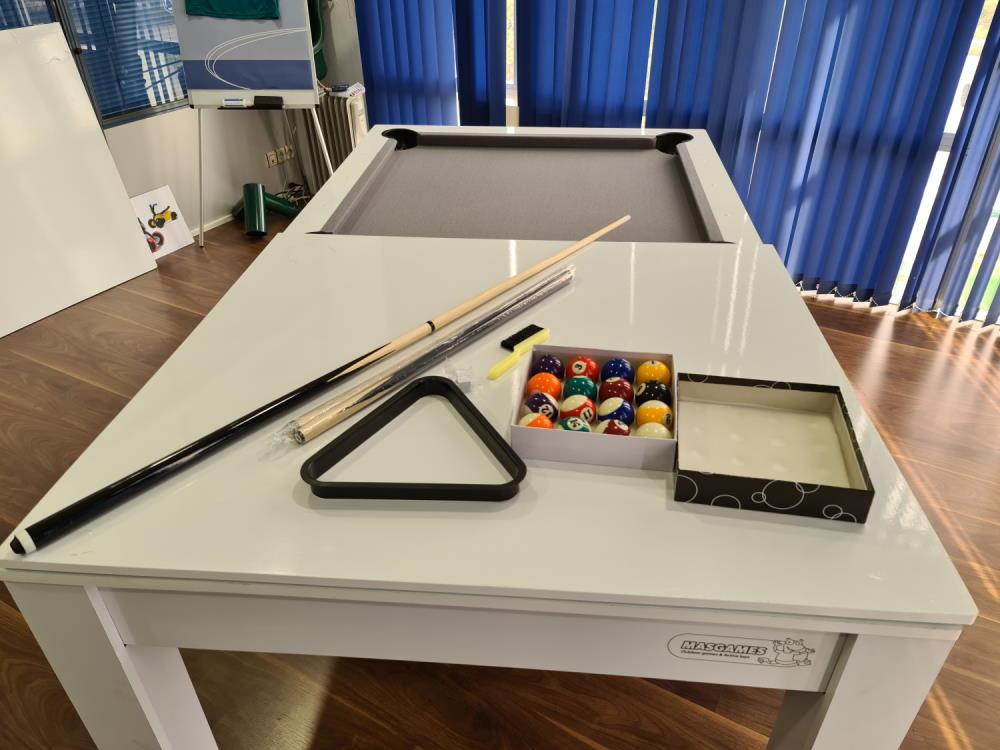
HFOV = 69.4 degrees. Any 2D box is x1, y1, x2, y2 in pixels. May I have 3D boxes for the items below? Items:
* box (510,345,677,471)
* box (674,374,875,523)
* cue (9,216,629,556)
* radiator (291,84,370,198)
[{"bbox_3d":[0.156,0.045,1.163,0.240,0.059,0.234,5,34,8],"label":"box"},{"bbox_3d":[0.391,0.099,1.079,0.250,0.056,0.244,5,34,9],"label":"box"},{"bbox_3d":[-0.147,-0.092,1.412,0.030,0.030,1.494,25,41,33],"label":"cue"},{"bbox_3d":[-0.925,-1.283,4.131,0.400,0.640,0.155,17,37,25],"label":"radiator"}]

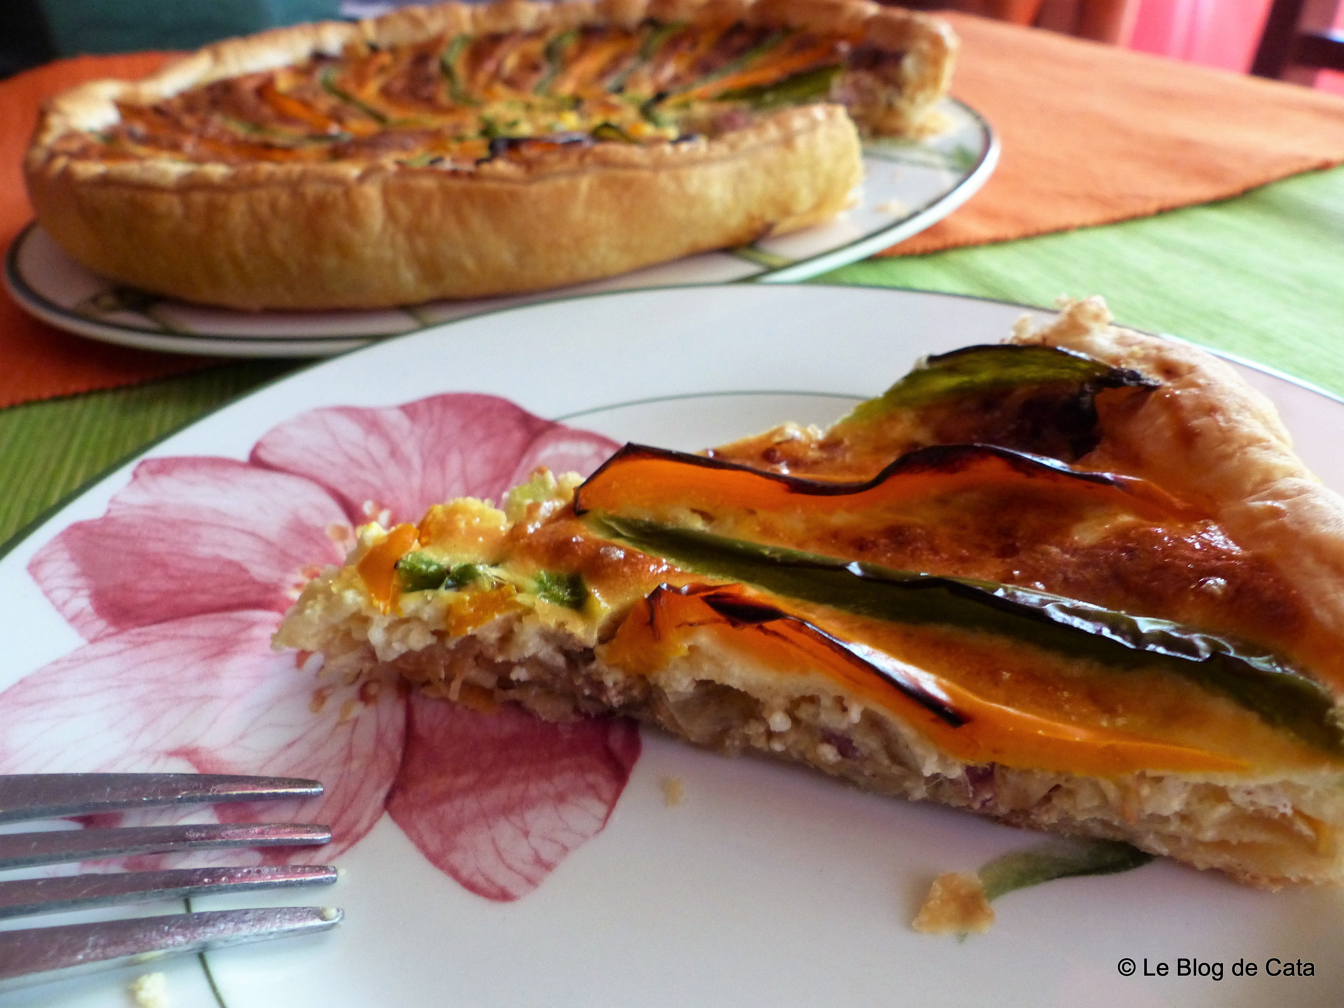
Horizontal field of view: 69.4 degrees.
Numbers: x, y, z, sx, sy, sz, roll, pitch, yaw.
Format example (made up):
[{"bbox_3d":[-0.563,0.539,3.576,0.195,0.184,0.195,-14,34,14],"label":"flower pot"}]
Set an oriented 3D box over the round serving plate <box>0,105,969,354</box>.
[{"bbox_3d":[-0.055,-0.118,0.349,0.324,0.021,0.324,-4,33,3],"label":"round serving plate"}]

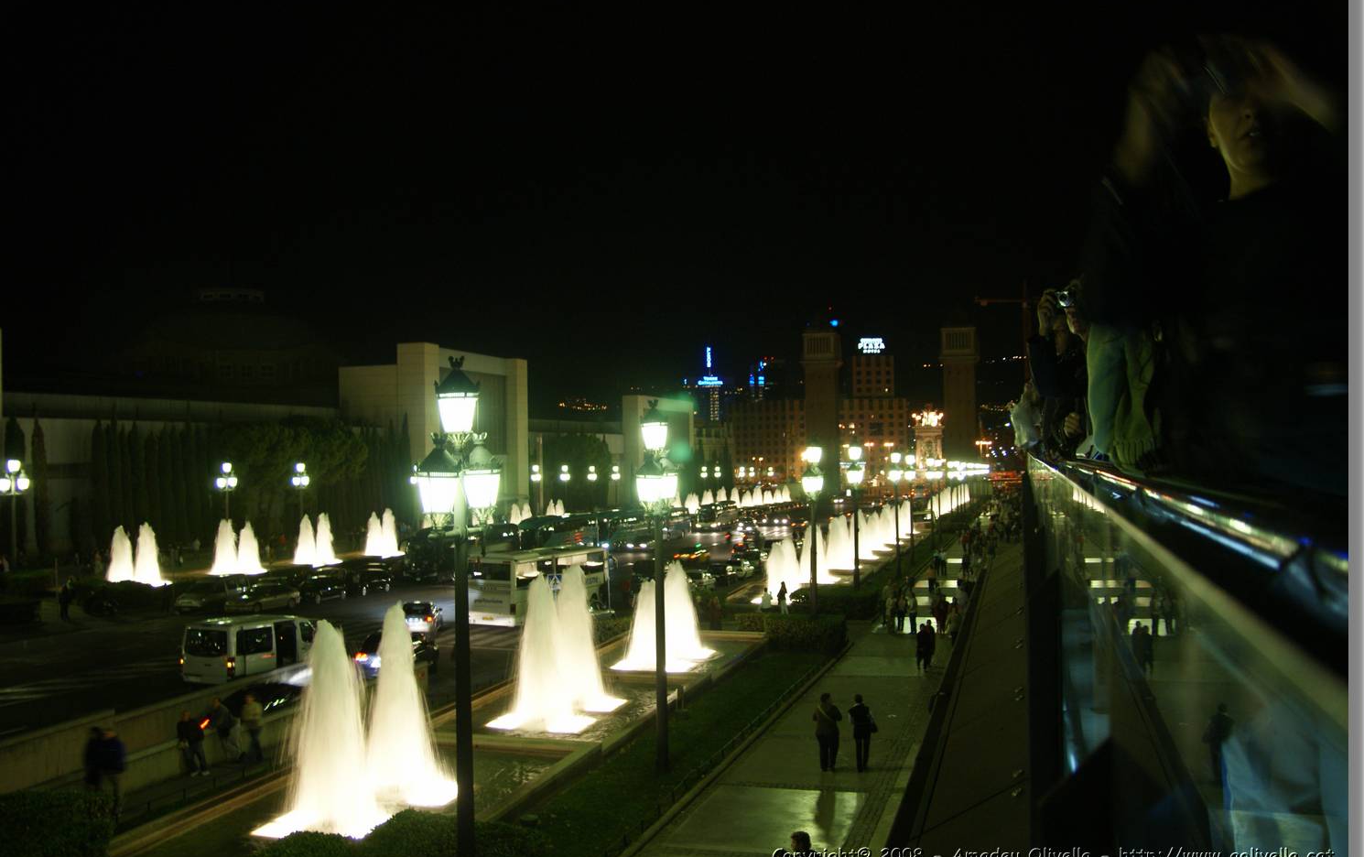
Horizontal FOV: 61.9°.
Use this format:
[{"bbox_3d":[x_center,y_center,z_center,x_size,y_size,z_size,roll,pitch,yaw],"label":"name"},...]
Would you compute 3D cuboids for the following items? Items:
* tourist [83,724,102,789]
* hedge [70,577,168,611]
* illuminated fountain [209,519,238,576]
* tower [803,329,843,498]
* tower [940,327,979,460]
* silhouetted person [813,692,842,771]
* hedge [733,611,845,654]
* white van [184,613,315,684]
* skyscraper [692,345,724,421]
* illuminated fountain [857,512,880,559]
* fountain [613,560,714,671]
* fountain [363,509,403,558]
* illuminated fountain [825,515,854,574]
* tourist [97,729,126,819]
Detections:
[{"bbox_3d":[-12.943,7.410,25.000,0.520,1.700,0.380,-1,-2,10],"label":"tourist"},{"bbox_3d":[-29.967,8.667,60.518,4.600,1.300,2.300,-2,-2,16],"label":"hedge"},{"bbox_3d":[-32.661,8.360,81.051,1.900,3.800,2.000,-2,-2,16],"label":"illuminated fountain"},{"bbox_3d":[32.201,-5.551,263.330,8.200,44.000,8.200,-1,-1,17],"label":"tower"},{"bbox_3d":[67.823,-7.262,278.000,8.400,47.500,8.400,-1,-2,16],"label":"tower"},{"bbox_3d":[3.102,6.518,24.464,0.600,1.690,0.380,-1,-1,16],"label":"silhouetted person"},{"bbox_3d":[4.291,7.686,43.532,3.900,1.100,2.200,-1,-1,17],"label":"hedge"},{"bbox_3d":[-14.238,7.250,38.307,1.930,2.050,4.950,-1,-2,16],"label":"white van"},{"bbox_3d":[25.015,-22.906,1070.000,28.000,106.000,26.000,-1,-2,8],"label":"skyscraper"},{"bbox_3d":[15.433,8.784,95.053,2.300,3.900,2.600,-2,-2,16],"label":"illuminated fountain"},{"bbox_3d":[-0.727,6.840,42.547,2.600,3.500,4.900,-2,-2,16],"label":"fountain"},{"bbox_3d":[-25.770,9.020,98.290,1.700,3.950,4.000,-1,-1,16],"label":"fountain"},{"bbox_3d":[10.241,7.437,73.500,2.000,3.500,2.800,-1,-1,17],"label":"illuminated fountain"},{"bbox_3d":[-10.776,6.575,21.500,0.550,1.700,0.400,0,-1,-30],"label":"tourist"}]

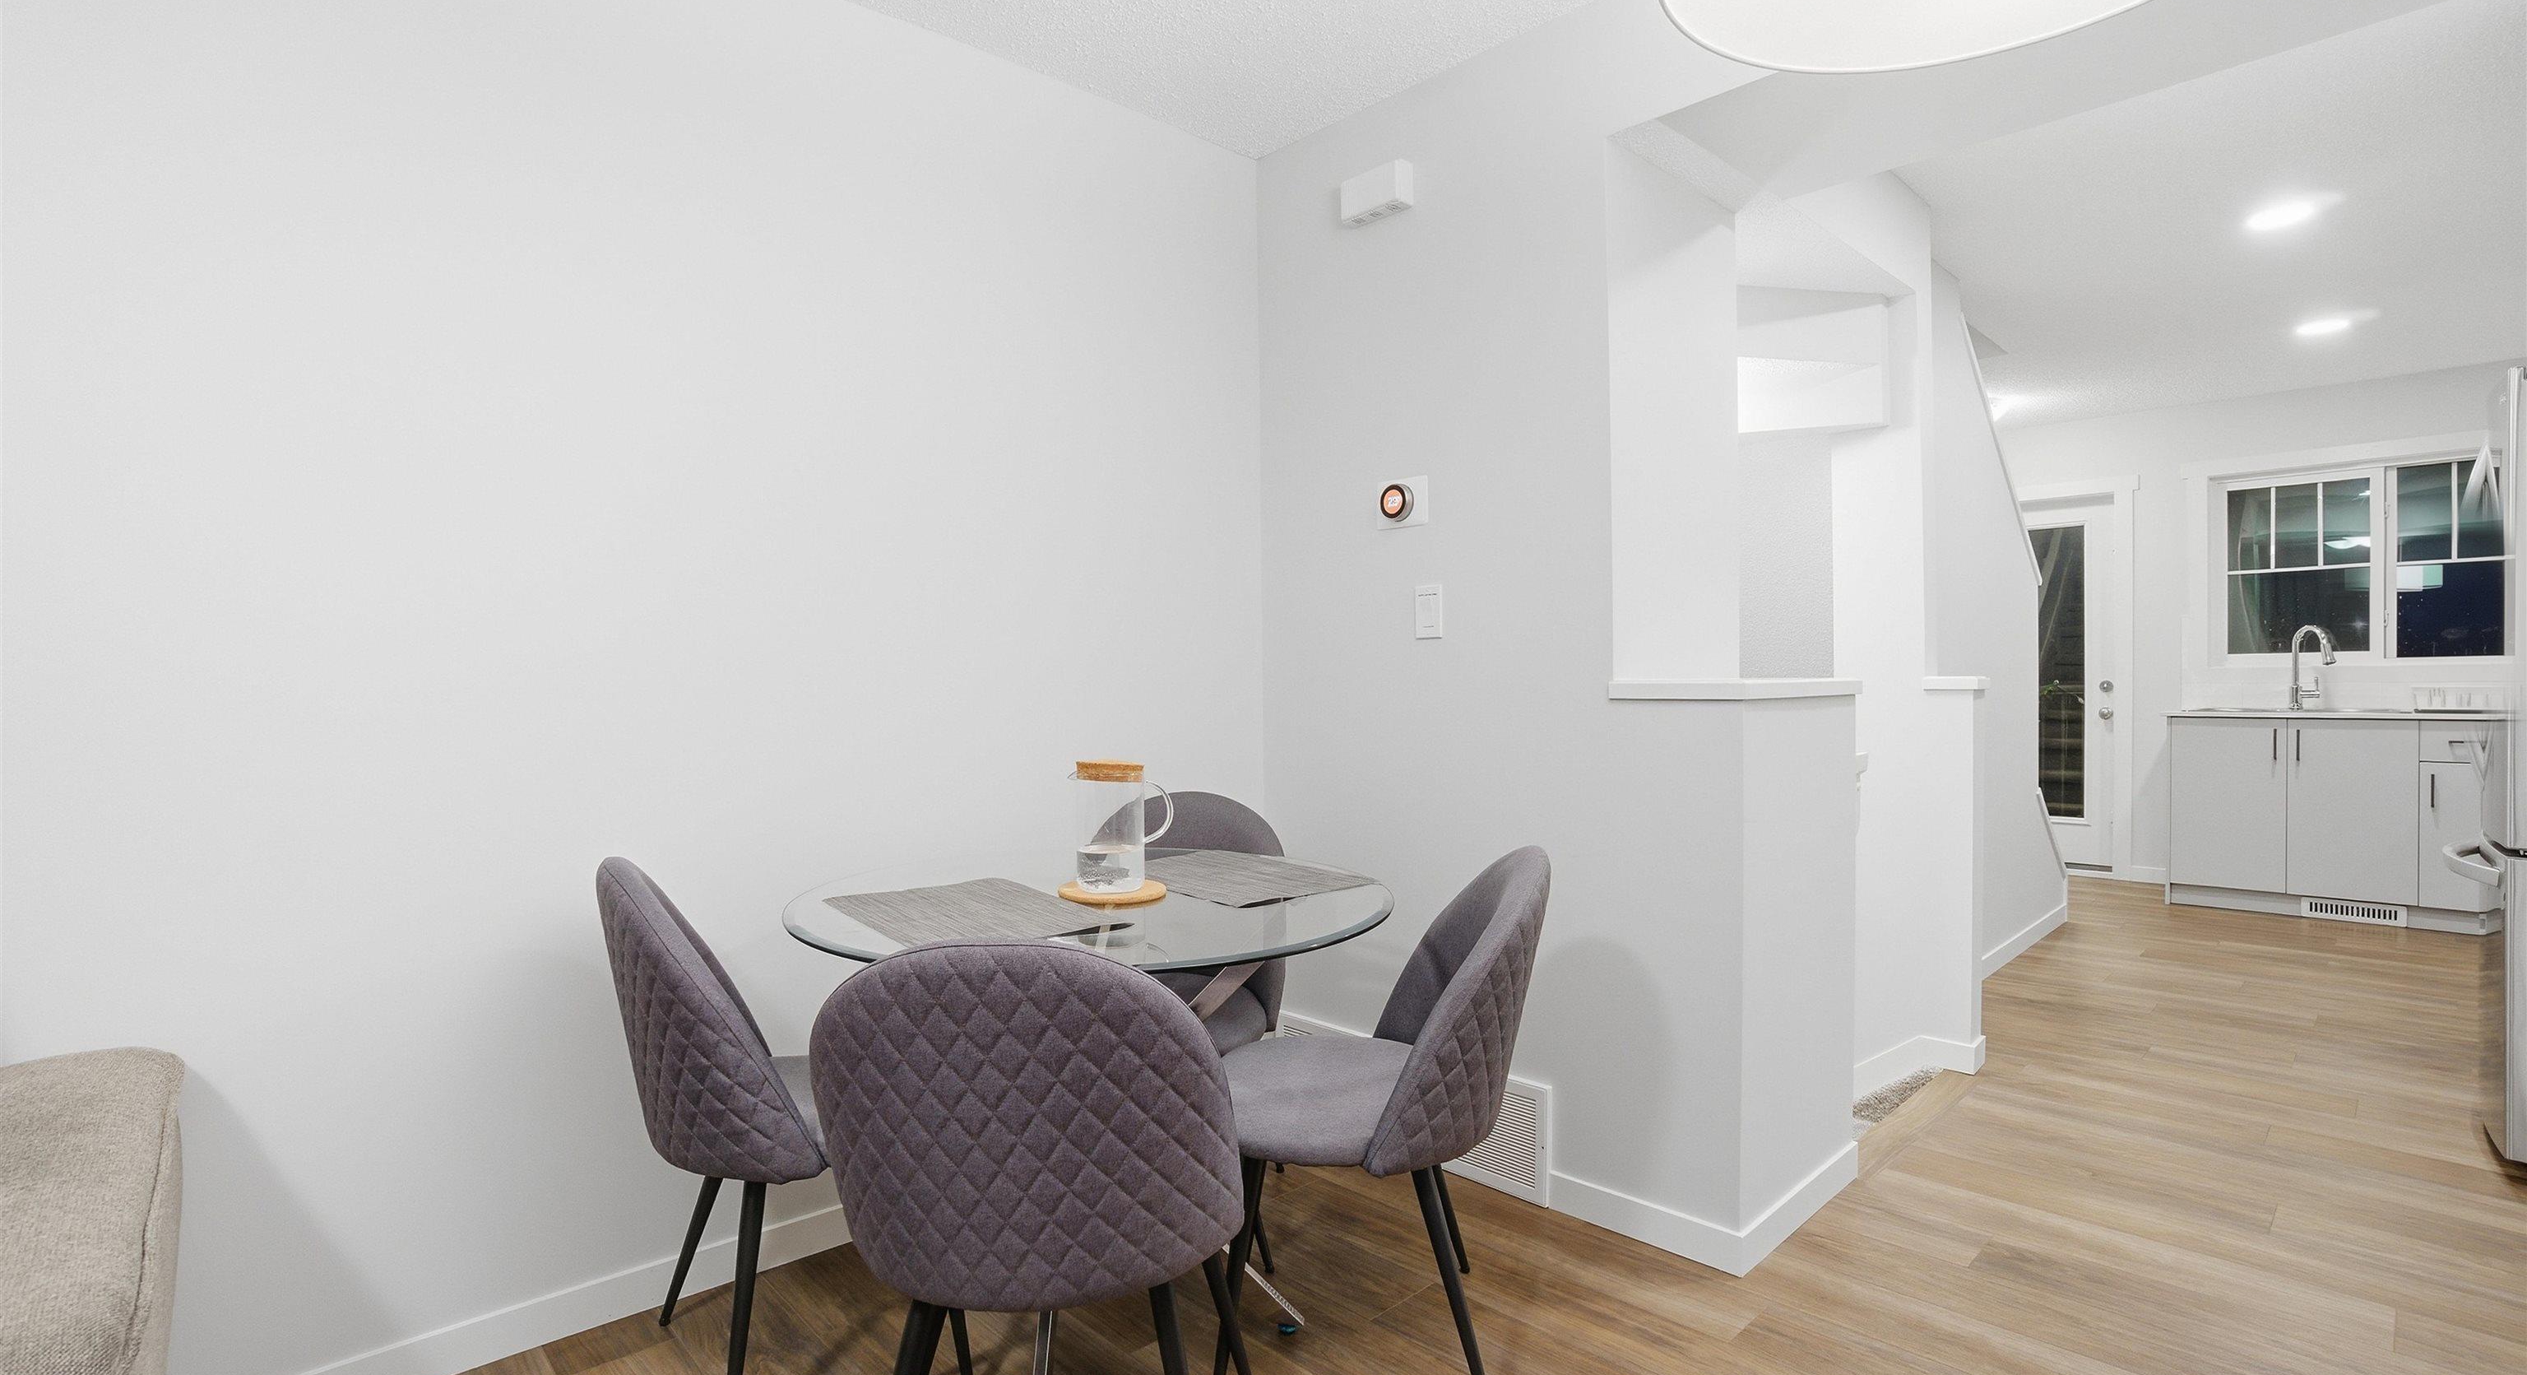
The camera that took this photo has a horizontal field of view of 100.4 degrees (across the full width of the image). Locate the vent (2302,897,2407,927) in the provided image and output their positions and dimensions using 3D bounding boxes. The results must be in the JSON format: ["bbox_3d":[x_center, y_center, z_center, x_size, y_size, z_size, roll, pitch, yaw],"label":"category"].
[{"bbox_3d":[4.646,0.962,4.490,0.315,0.085,0.020,0,1,42],"label":"vent"}]

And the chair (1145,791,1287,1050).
[{"bbox_3d":[-0.196,0.672,2.214,0.490,0.830,0.530,0,1,9],"label":"chair"}]

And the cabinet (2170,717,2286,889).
[{"bbox_3d":[4.531,0.518,4.955,0.400,0.790,0.580,0,1,42],"label":"cabinet"}]

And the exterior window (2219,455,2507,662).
[{"bbox_3d":[5.141,-0.570,4.891,1.060,0.900,0.100,0,1,42],"label":"exterior window"}]

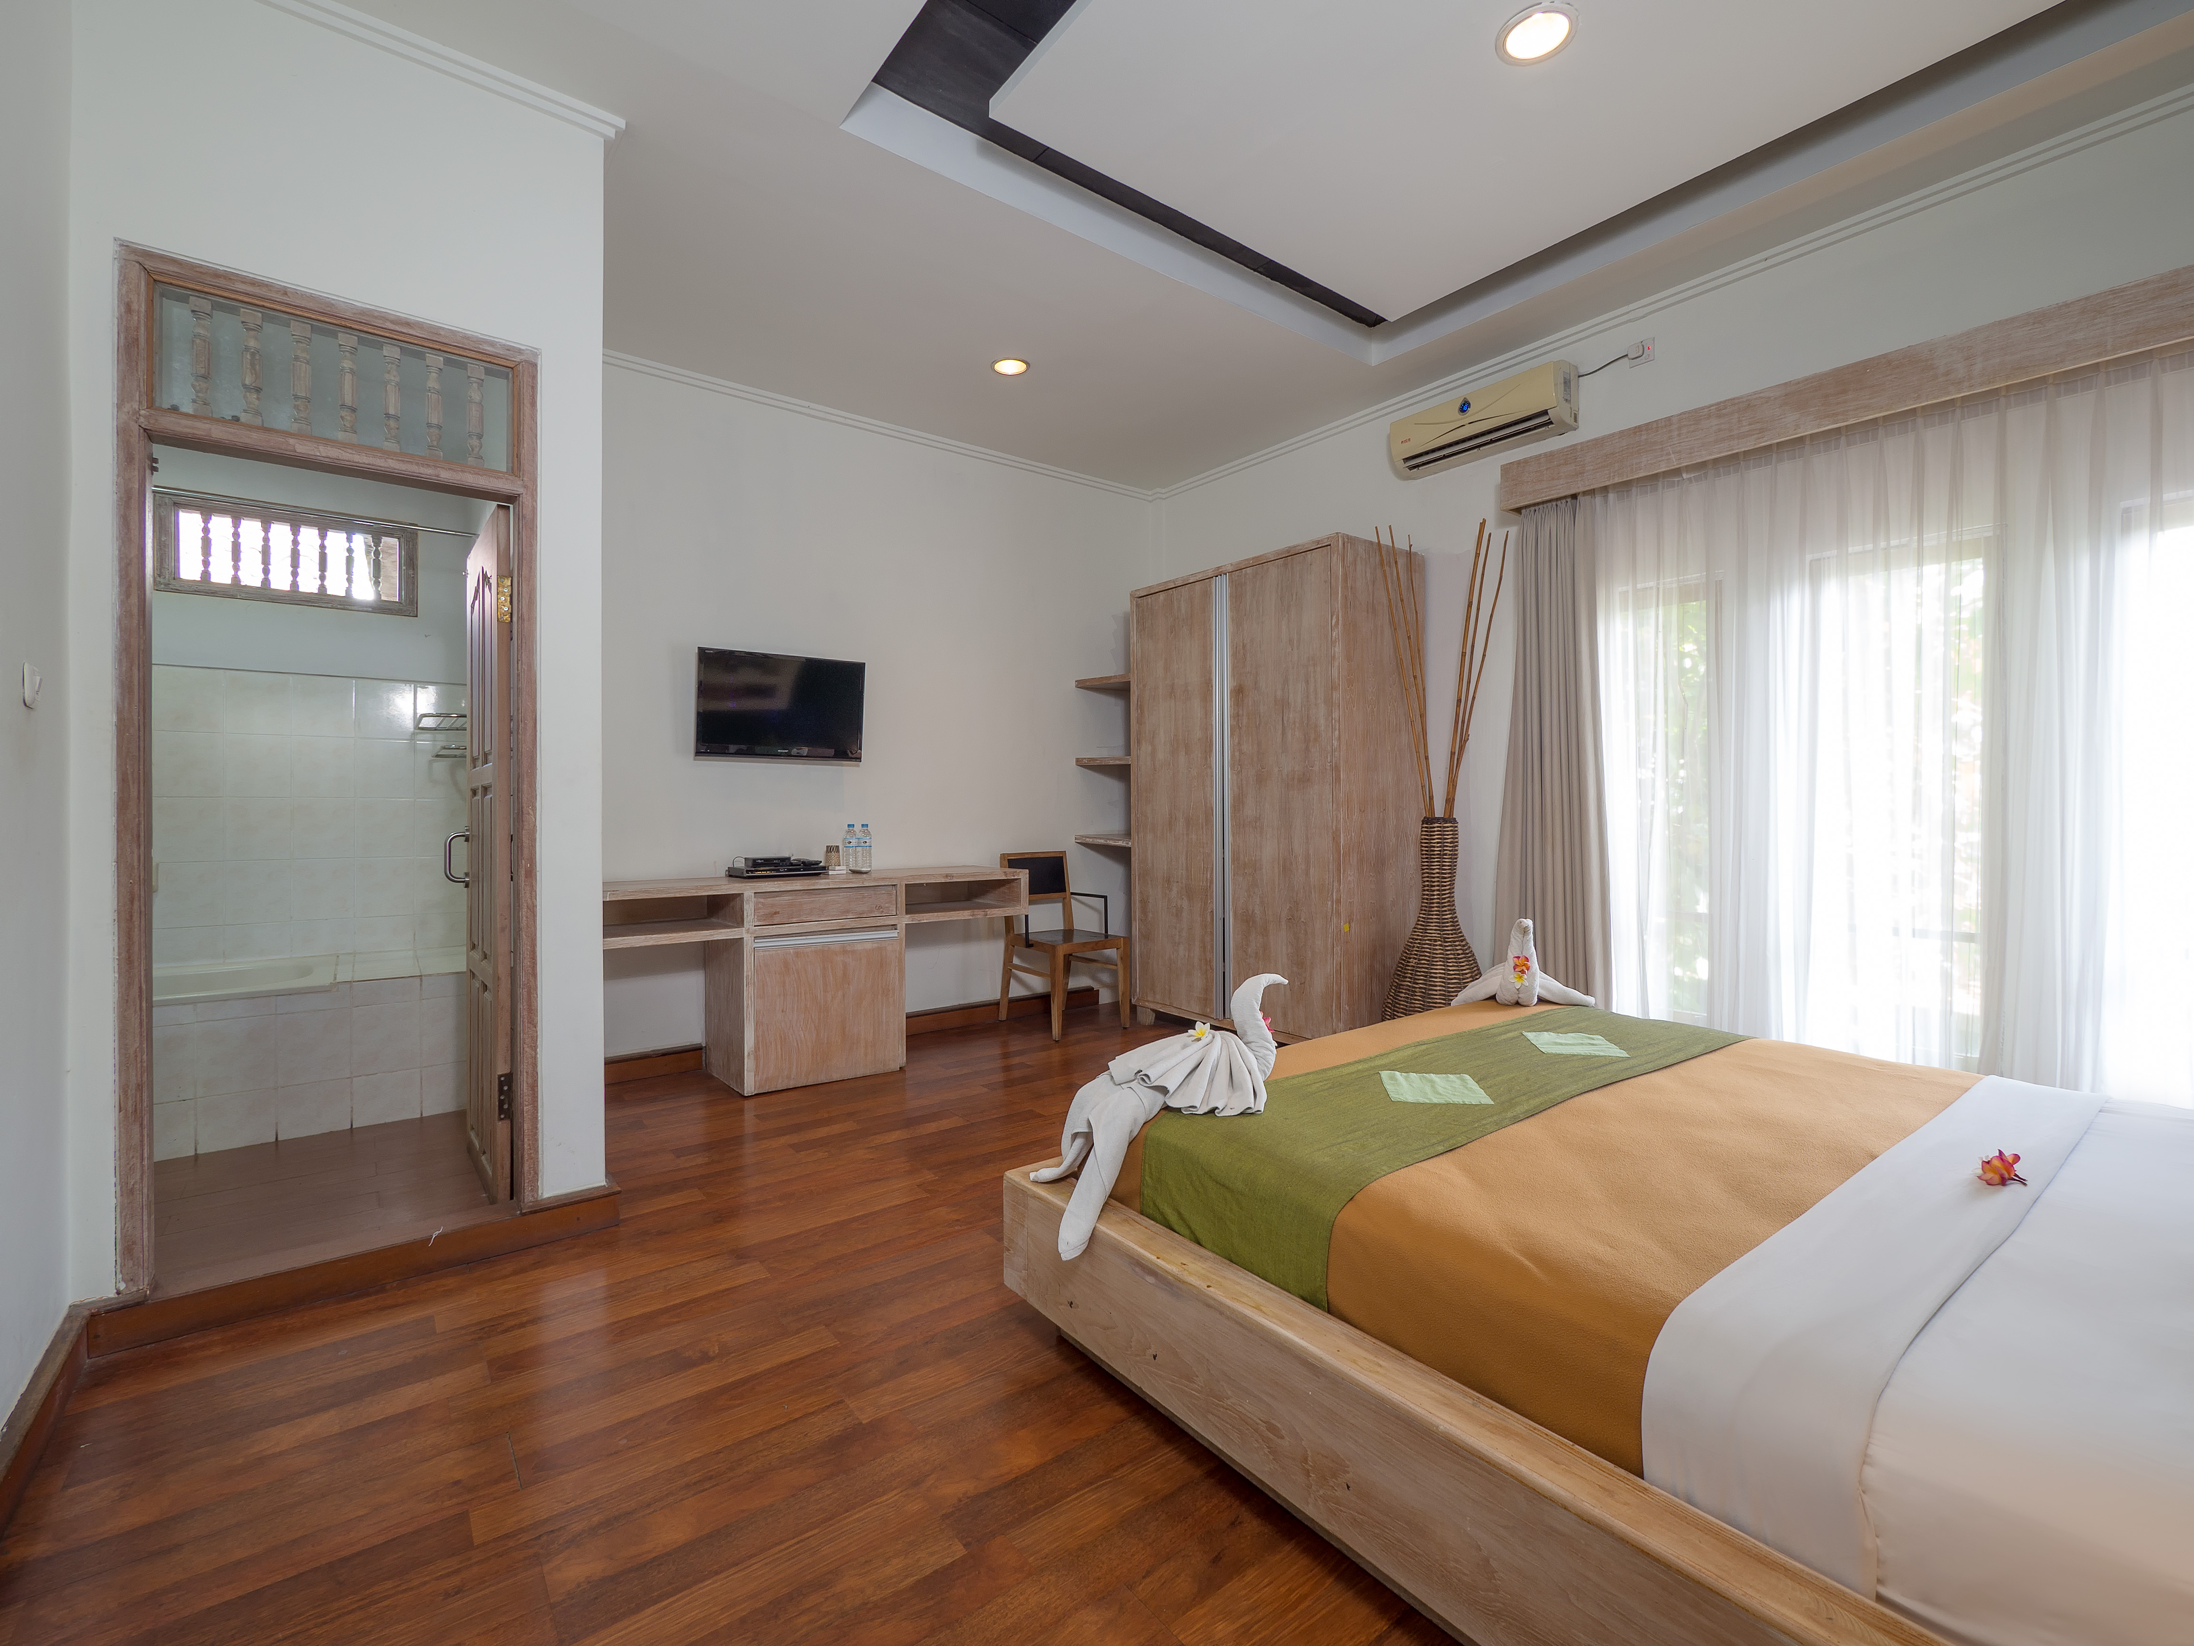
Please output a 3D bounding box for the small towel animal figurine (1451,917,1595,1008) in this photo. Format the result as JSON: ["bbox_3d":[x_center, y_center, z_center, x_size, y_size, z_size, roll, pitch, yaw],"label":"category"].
[{"bbox_3d":[1.430,0.466,2.978,0.442,0.275,0.305,1,1,26],"label":"small towel animal figurine"}]

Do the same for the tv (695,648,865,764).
[{"bbox_3d":[-1.385,-0.508,3.939,0.727,0.466,0.069,0,5,-38],"label":"tv"}]

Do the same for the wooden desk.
[{"bbox_3d":[-1.256,0.648,3.870,1.941,0.843,0.514,0,1,-38],"label":"wooden desk"}]

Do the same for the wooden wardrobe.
[{"bbox_3d":[0.825,-0.046,4.324,0.609,2.271,1.297,0,1,-38],"label":"wooden wardrobe"}]

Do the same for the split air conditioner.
[{"bbox_3d":[1.579,-1.641,3.685,0.189,0.260,0.747,0,1,-38],"label":"split air conditioner"}]

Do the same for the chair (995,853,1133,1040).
[{"bbox_3d":[-0.186,0.620,4.712,0.506,0.899,0.570,0,1,-38],"label":"chair"}]

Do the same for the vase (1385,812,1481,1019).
[{"bbox_3d":[1.345,0.539,3.523,0.472,1.140,0.472,0,1,-38],"label":"vase"}]

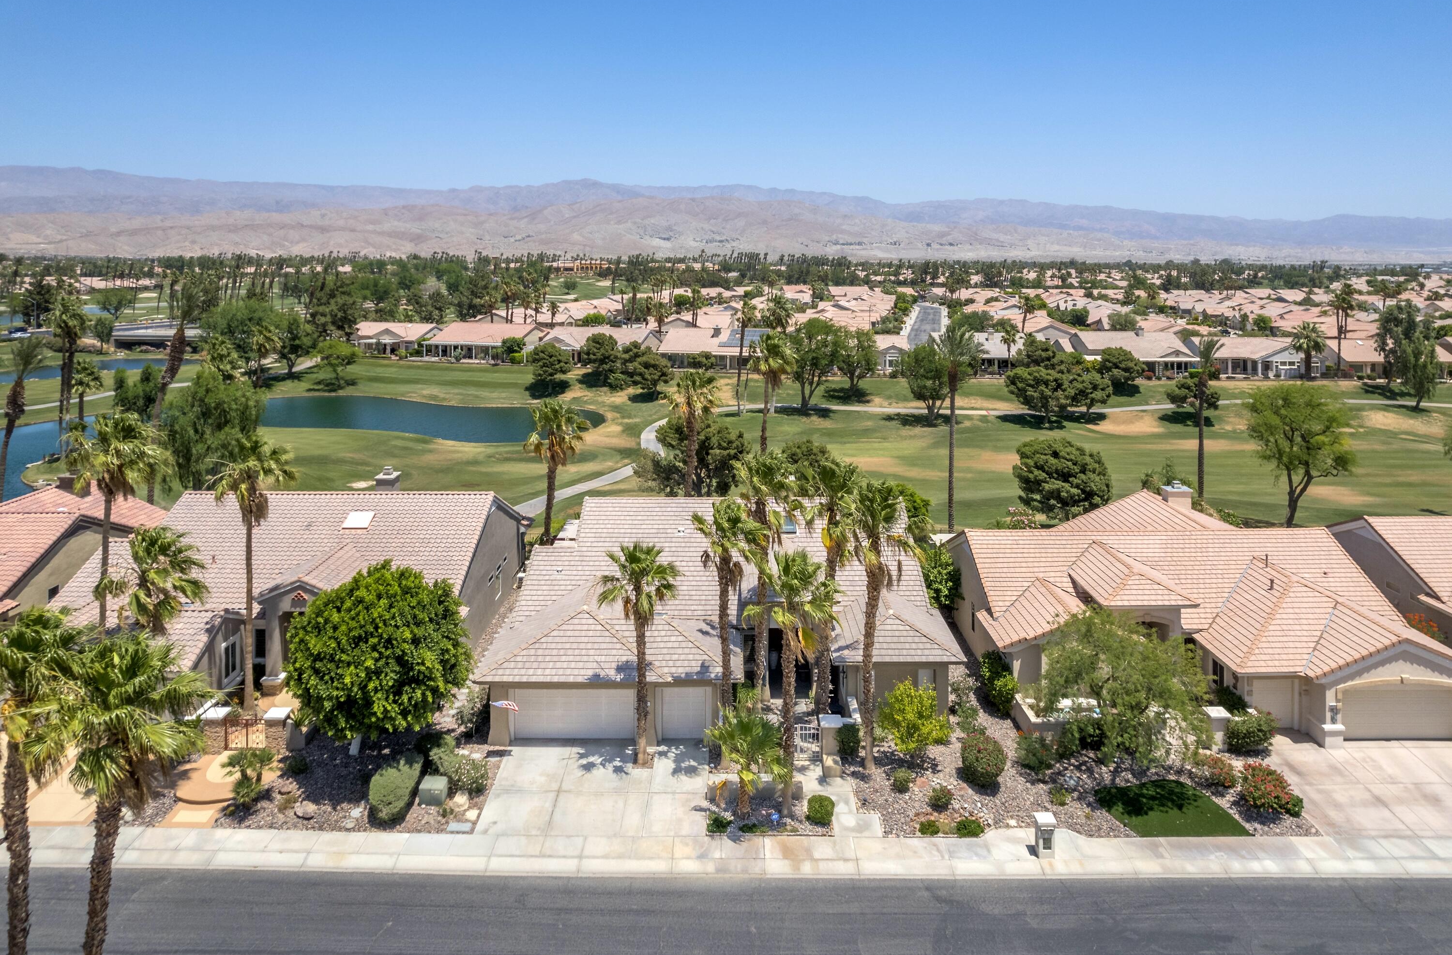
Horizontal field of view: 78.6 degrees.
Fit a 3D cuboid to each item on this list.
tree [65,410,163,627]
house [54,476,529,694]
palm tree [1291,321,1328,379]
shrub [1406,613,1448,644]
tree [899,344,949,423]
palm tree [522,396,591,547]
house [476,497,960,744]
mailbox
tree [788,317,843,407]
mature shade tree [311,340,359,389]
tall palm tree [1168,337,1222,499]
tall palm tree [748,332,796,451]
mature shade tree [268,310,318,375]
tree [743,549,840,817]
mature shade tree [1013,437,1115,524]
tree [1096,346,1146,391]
[{"bbox_3d":[-23.222,4.296,33.655,3.680,13.670,3.680,0,14,0],"label":"tree"},{"bbox_3d":[-21.668,4.506,45.460,19.100,6.900,21.600,0,14,0],"label":"house"},{"bbox_3d":[93.203,-20.343,142.047,5.980,9.298,5.980,0,14,0],"label":"palm tree"},{"bbox_3d":[34.492,7.783,43.362,1.850,2.050,1.750,0,13,0],"label":"shrub"},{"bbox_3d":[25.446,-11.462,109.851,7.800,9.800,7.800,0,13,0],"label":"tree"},{"bbox_3d":[-10.806,-0.081,57.497,4.419,10.064,4.419,0,14,0],"label":"palm tree"},{"bbox_3d":[0.055,5.102,45.278,19.650,6.000,22.600,0,14,0],"label":"house"},{"bbox_3d":[10.641,11.947,29.563,0.580,1.280,0.550,0,13,0],"label":"mailbox"},{"bbox_3d":[11.107,-14.103,111.320,7.055,11.705,7.055,0,14,0],"label":"tree"},{"bbox_3d":[-62.232,-18.055,141.816,7.000,7.900,7.000,0,13,0],"label":"mature shade tree"},{"bbox_3d":[37.534,-4.527,71.060,4.270,13.360,4.270,0,14,0],"label":"tall palm tree"},{"bbox_3d":[3.740,-4.968,73.503,3.694,13.965,3.694,0,13,0],"label":"tall palm tree"},{"bbox_3d":[-69.642,-21.690,143.029,8.874,10.505,8.874,0,14,0],"label":"mature shade tree"},{"bbox_3d":[2.163,7.086,30.022,3.276,9.715,3.276,0,14,0],"label":"tree"},{"bbox_3d":[24.726,0.415,65.204,7.190,6.630,7.190,0,14,0],"label":"mature shade tree"},{"bbox_3d":[59.074,-16.263,132.693,7.296,6.440,7.296,0,14,0],"label":"tree"}]

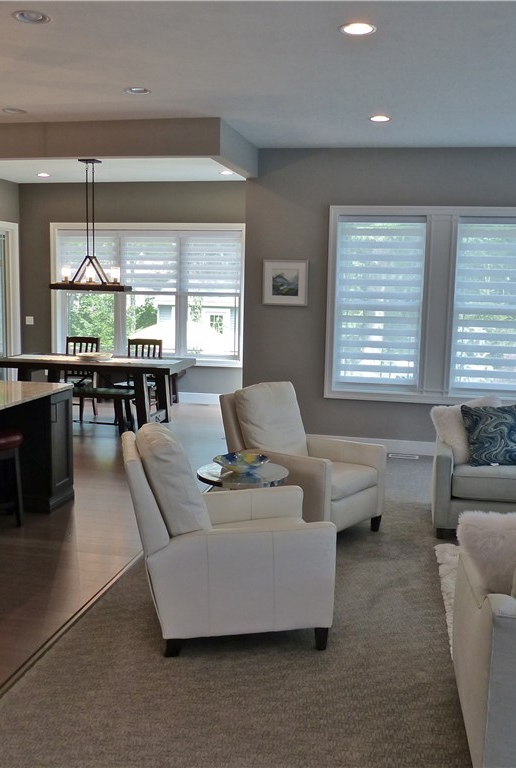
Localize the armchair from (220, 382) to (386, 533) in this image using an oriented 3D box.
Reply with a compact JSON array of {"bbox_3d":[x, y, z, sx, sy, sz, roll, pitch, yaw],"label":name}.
[{"bbox_3d":[0.304,0.536,5.234,0.975,0.985,0.700,9,11,43],"label":"armchair"}]

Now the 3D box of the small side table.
[{"bbox_3d":[-0.097,0.832,4.538,0.560,0.575,0.560,3,8,11],"label":"small side table"}]

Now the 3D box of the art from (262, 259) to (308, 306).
[{"bbox_3d":[0.276,-1.034,7.569,0.460,0.460,0.030,3,8,11],"label":"art"}]

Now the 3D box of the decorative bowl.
[{"bbox_3d":[-0.107,0.494,4.549,0.340,0.095,0.340,1,8,0],"label":"decorative bowl"}]

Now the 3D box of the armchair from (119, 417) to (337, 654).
[{"bbox_3d":[-0.168,0.742,3.700,0.975,0.985,0.700,0,8,-11],"label":"armchair"}]

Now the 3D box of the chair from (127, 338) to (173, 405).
[{"bbox_3d":[-1.453,-0.032,9.034,0.450,0.960,0.560,3,8,10],"label":"chair"}]

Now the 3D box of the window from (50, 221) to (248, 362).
[{"bbox_3d":[-1.533,-1.235,10.155,2.776,1.860,0.120,3,8,11],"label":"window"}]

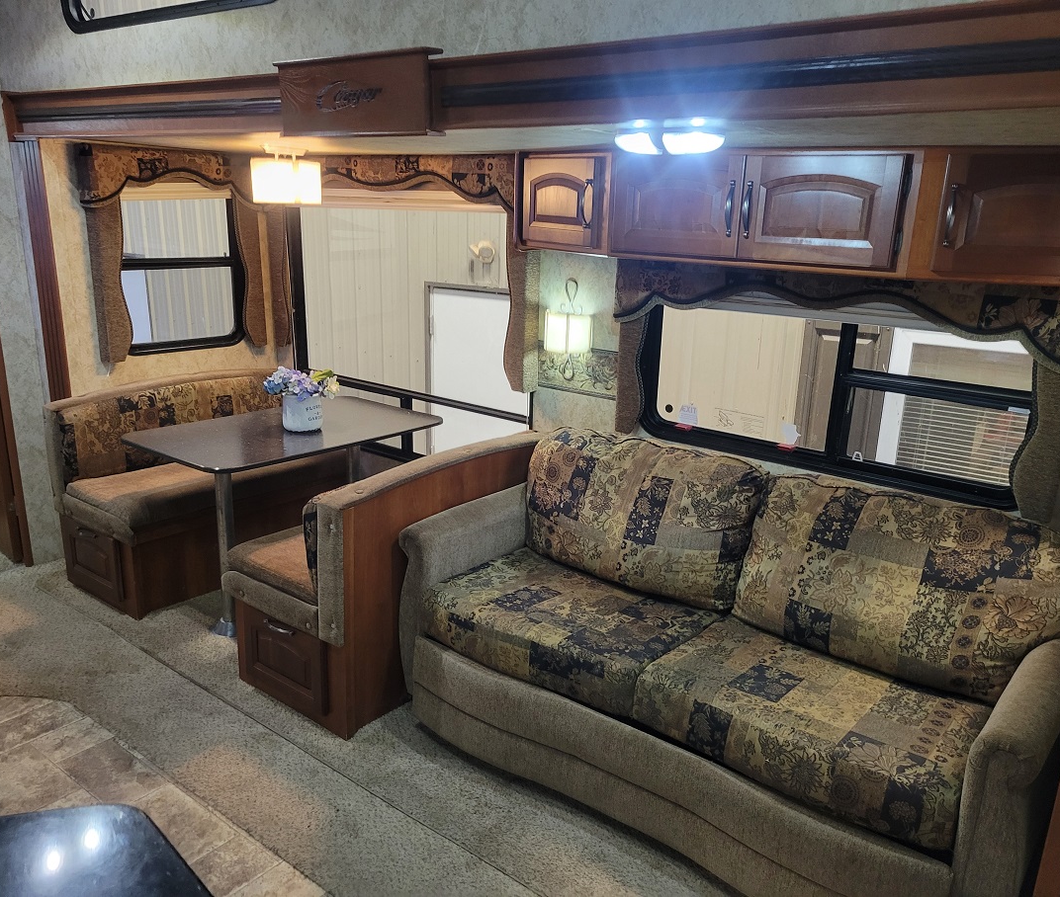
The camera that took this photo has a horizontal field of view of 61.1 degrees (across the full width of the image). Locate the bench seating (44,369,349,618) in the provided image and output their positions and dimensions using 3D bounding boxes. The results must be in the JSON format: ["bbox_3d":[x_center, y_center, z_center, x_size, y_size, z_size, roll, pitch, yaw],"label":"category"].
[{"bbox_3d":[-1.371,0.123,3.920,0.673,0.807,1.092,14,20,36],"label":"bench seating"}]

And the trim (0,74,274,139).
[{"bbox_3d":[-1.339,-1.105,2.959,1.630,0.158,0.098,14,20,36],"label":"trim"}]

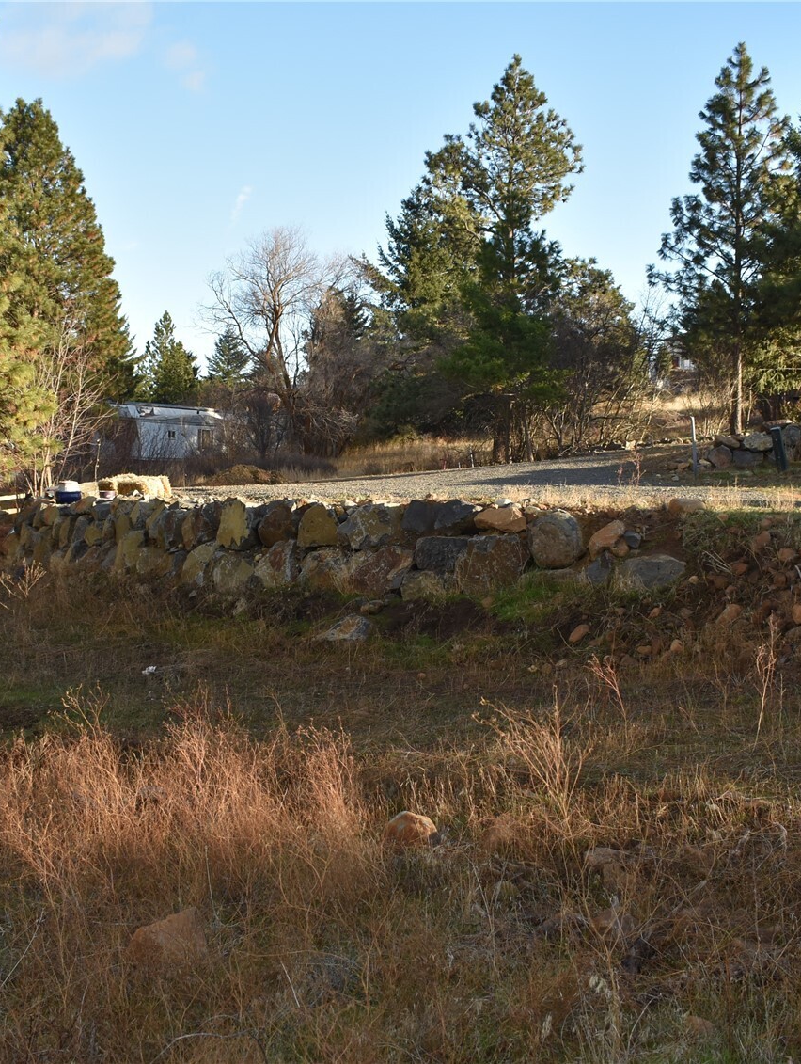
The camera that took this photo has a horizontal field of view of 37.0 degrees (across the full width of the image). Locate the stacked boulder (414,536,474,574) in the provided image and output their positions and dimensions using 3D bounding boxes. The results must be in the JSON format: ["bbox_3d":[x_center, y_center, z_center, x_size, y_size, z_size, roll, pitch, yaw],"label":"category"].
[{"bbox_3d":[0.561,0.300,15.600,0.757,0.473,0.520,0,1,11],"label":"stacked boulder"}]

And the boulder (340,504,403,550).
[{"bbox_3d":[-0.357,-0.068,14.600,0.751,0.560,0.580,0,2,14],"label":"boulder"}]

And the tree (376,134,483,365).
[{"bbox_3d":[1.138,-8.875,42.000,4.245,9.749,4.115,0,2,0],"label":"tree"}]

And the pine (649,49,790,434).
[{"bbox_3d":[7.467,-6.878,28.000,3.237,9.129,3.100,0,3,0],"label":"pine"}]

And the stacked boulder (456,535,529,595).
[{"bbox_3d":[1.079,0.386,14.000,0.817,0.679,0.680,0,2,14],"label":"stacked boulder"}]

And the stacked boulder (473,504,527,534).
[{"bbox_3d":[1.175,-0.161,14.100,0.600,0.356,0.500,0,2,14],"label":"stacked boulder"}]

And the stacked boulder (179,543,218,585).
[{"bbox_3d":[-2.946,0.462,17.400,0.563,0.597,0.500,0,1,11],"label":"stacked boulder"}]

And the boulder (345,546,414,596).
[{"bbox_3d":[-0.271,0.494,15.300,0.877,0.653,0.620,0,3,0],"label":"boulder"}]

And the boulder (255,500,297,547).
[{"bbox_3d":[-1.740,-0.122,16.700,0.557,0.624,0.500,0,1,11],"label":"boulder"}]

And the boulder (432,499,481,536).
[{"bbox_3d":[0.732,-0.197,15.800,0.639,0.463,0.500,0,1,11],"label":"boulder"}]

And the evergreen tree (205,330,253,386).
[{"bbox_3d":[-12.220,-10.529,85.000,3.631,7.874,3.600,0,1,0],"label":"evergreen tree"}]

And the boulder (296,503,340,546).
[{"bbox_3d":[-1.018,-0.085,14.800,0.513,0.538,0.500,0,2,14],"label":"boulder"}]

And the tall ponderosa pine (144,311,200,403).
[{"bbox_3d":[-14.298,-10.344,75.000,3.446,6.870,3.340,0,2,0],"label":"tall ponderosa pine"}]

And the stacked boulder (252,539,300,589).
[{"bbox_3d":[-1.719,0.438,16.500,0.650,0.666,0.520,0,1,11],"label":"stacked boulder"}]

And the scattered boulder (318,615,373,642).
[{"bbox_3d":[-0.651,1.138,14.200,0.617,0.301,0.450,0,1,0],"label":"scattered boulder"}]

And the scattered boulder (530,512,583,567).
[{"bbox_3d":[1.979,0.103,15.200,0.660,0.706,0.600,0,1,11],"label":"scattered boulder"}]

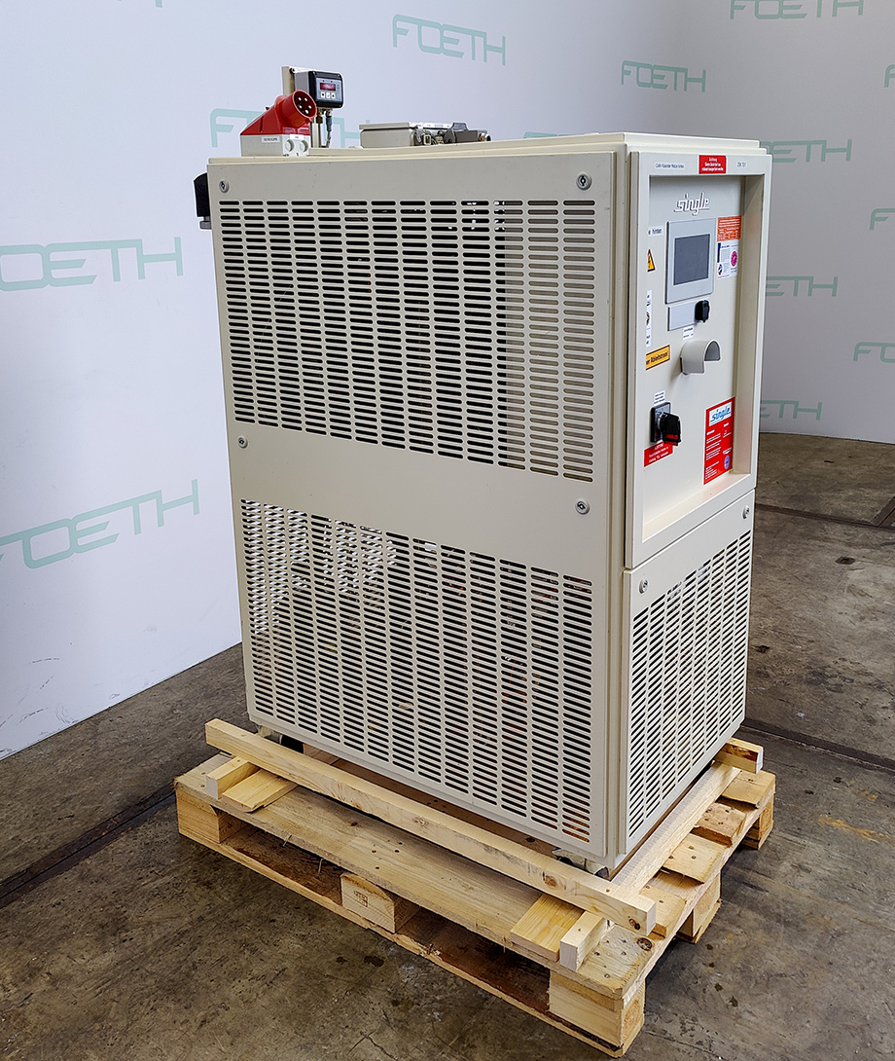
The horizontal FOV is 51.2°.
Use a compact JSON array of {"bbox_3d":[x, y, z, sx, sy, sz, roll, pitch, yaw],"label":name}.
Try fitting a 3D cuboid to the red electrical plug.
[{"bbox_3d":[-0.344,-0.849,1.907,0.150,0.084,0.082,11,22,35],"label":"red electrical plug"}]

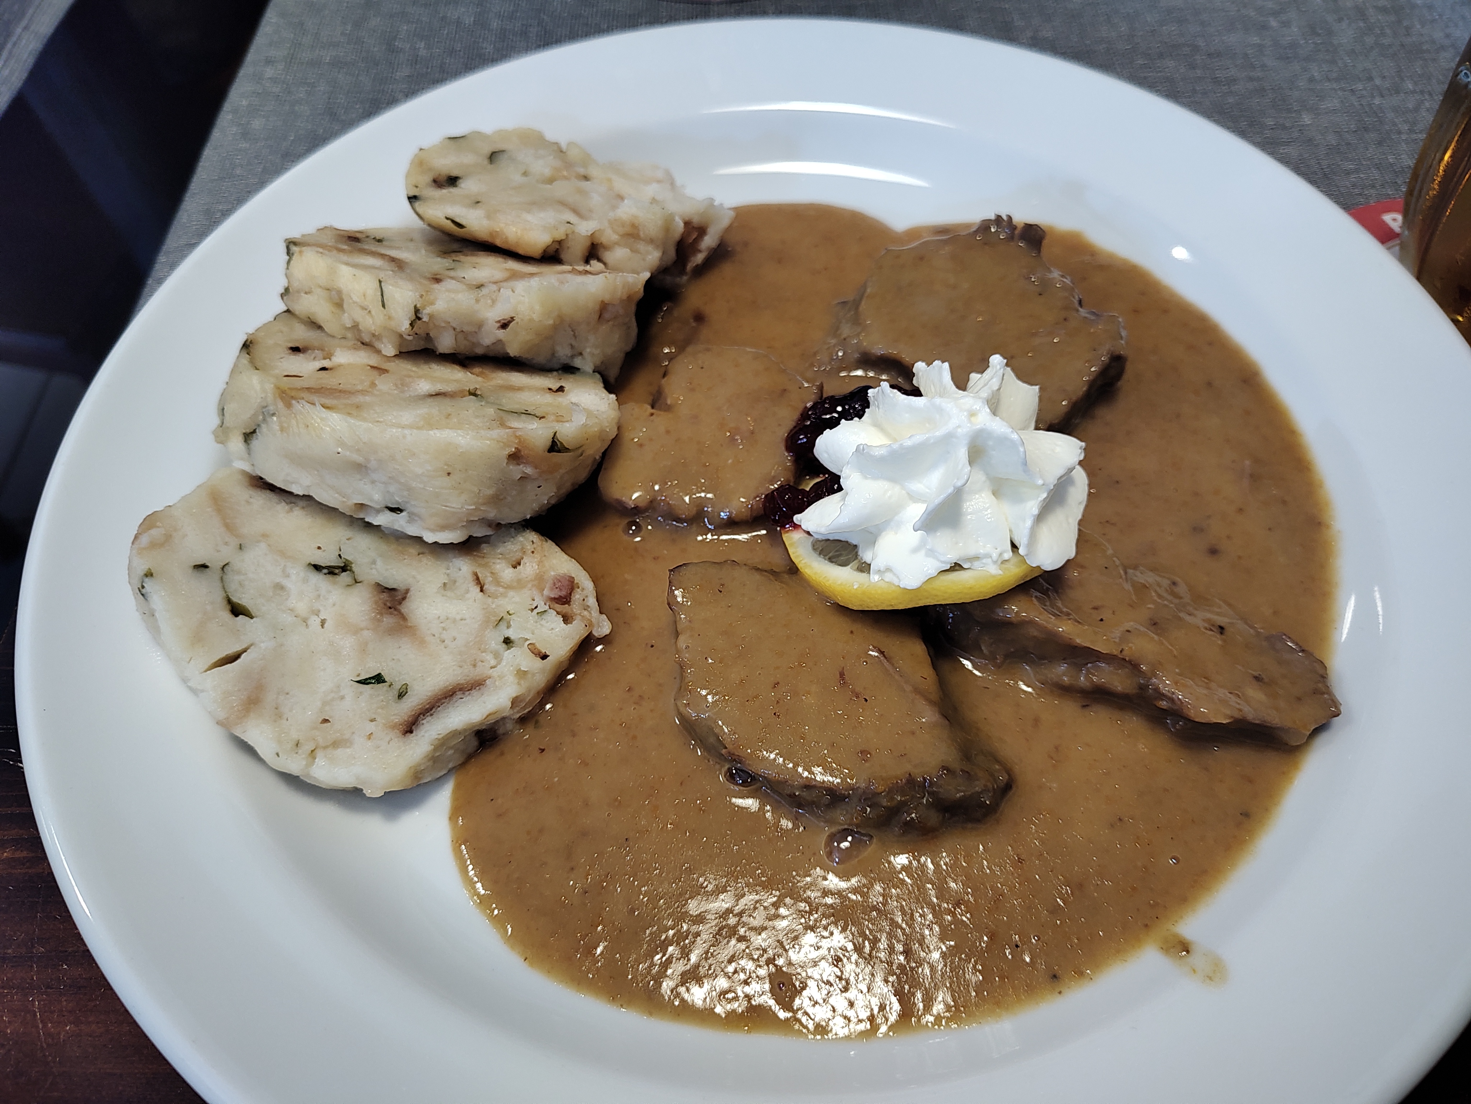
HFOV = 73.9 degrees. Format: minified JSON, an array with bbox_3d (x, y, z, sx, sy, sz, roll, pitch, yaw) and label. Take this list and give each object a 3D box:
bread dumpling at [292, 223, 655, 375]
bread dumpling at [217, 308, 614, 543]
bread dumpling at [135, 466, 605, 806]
[{"bbox_3d":[-0.060,-0.058,0.222,0.081,0.020,0.067,12,21,3],"label":"bread dumpling"},{"bbox_3d":[-0.063,-0.030,0.204,0.079,0.022,0.071,15,27,4],"label":"bread dumpling"},{"bbox_3d":[-0.067,0.010,0.183,0.081,0.022,0.070,11,67,-12],"label":"bread dumpling"}]

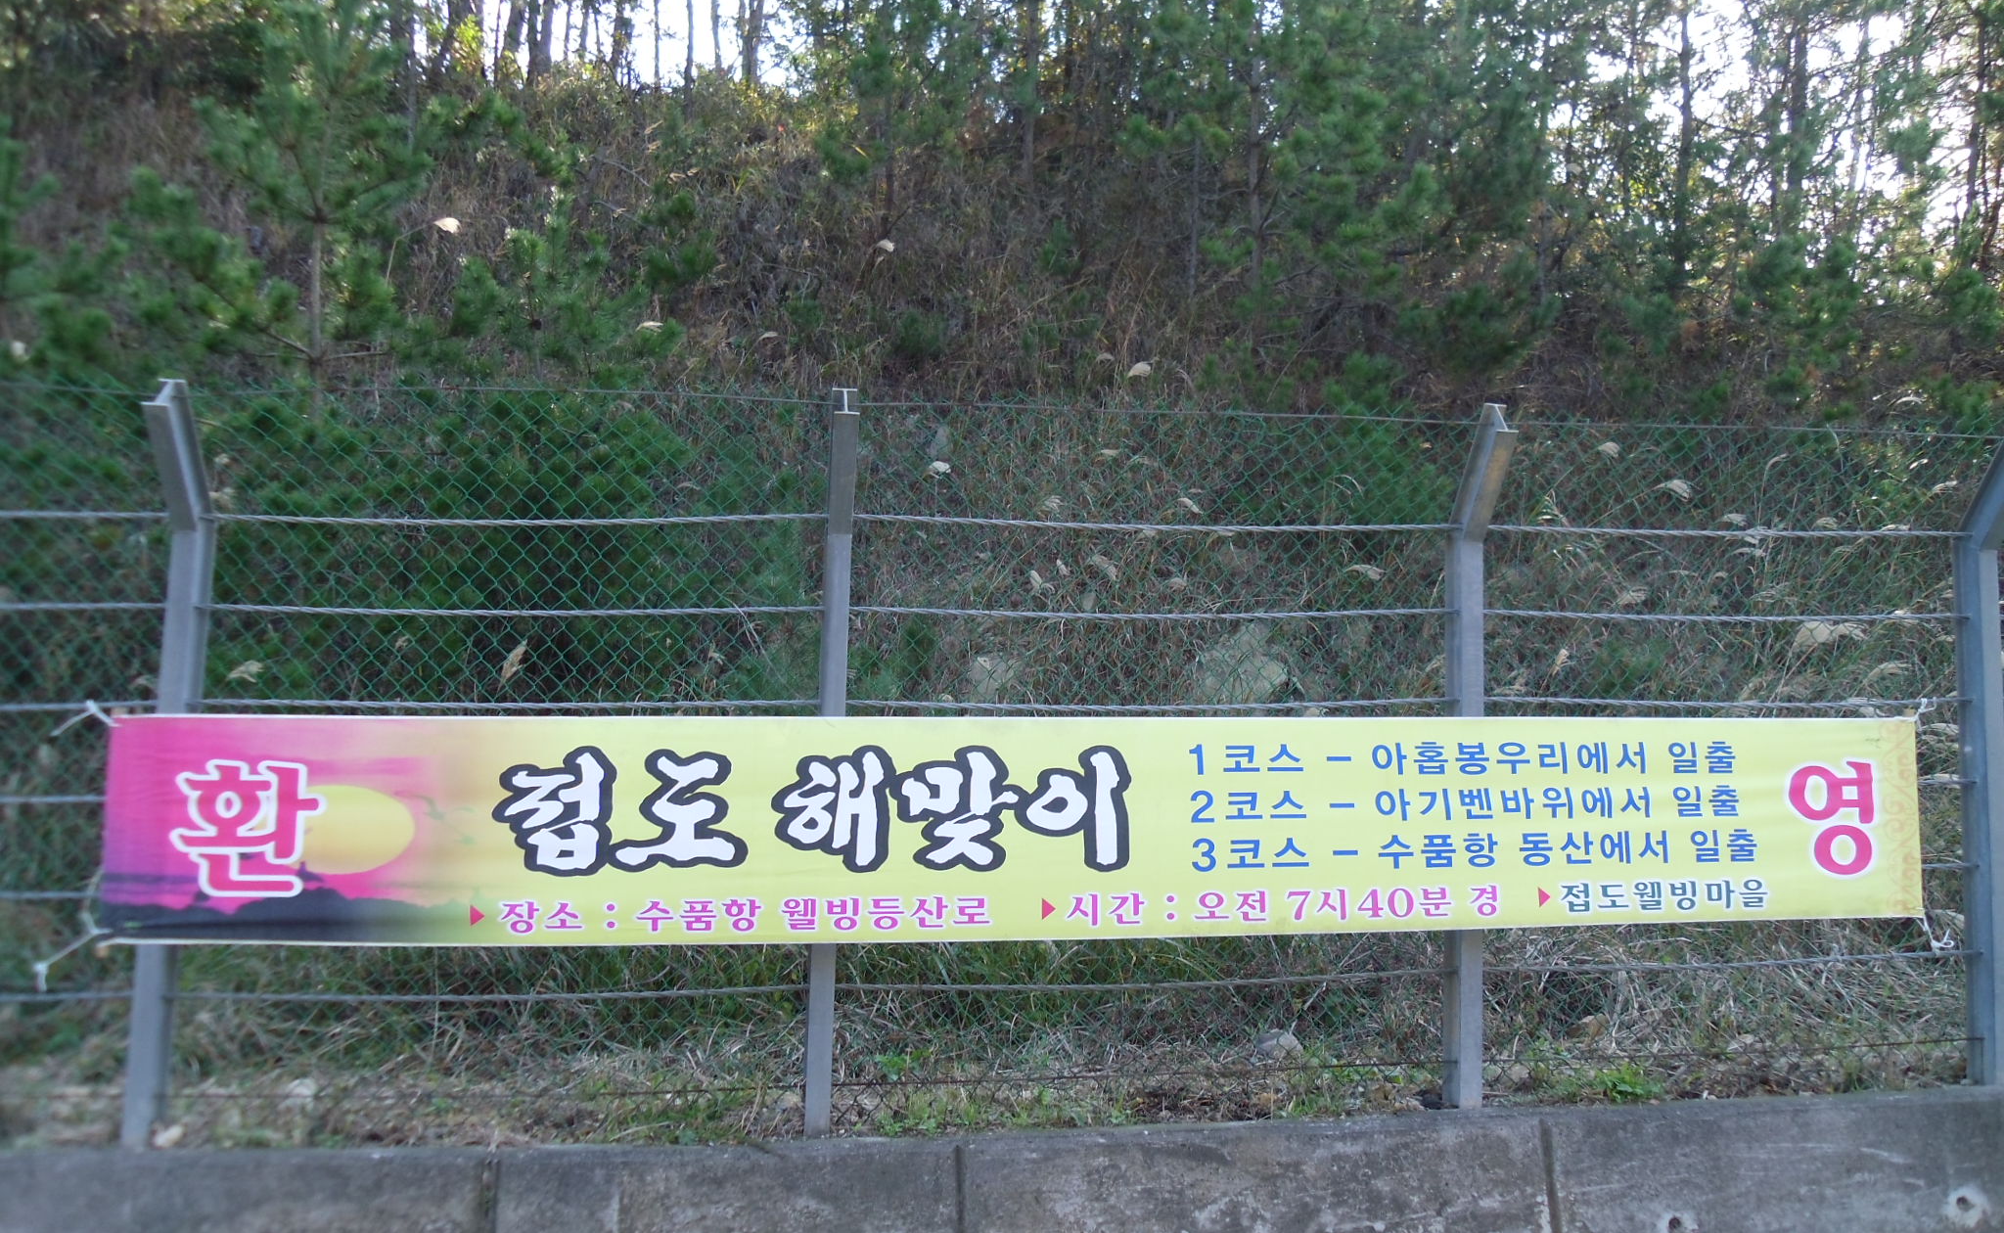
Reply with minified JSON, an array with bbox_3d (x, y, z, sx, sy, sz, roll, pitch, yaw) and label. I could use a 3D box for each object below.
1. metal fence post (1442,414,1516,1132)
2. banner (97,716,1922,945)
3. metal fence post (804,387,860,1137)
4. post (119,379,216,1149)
[{"bbox_3d":[1.579,0.456,5.911,0.080,2.300,0.428,3,-6,-9],"label":"metal fence post"},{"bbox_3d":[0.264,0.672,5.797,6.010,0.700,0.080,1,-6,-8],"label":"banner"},{"bbox_3d":[-0.524,0.444,5.571,0.080,2.300,0.428,3,-6,-6],"label":"metal fence post"},{"bbox_3d":[-2.555,0.441,5.434,0.080,2.300,0.428,2,-6,-4],"label":"post"}]

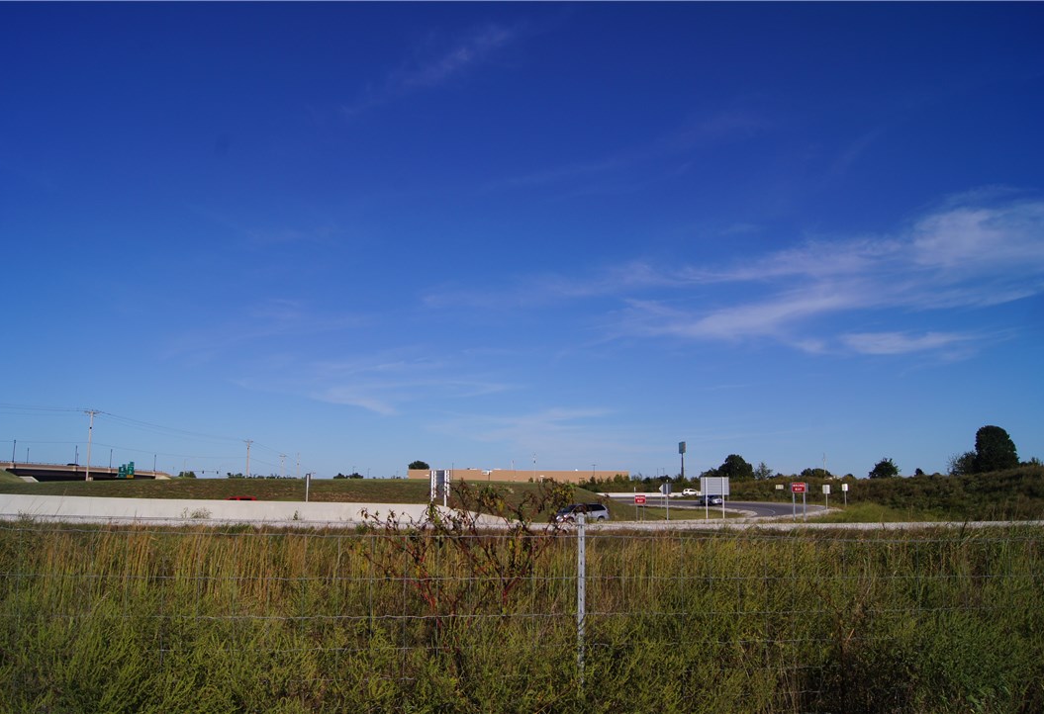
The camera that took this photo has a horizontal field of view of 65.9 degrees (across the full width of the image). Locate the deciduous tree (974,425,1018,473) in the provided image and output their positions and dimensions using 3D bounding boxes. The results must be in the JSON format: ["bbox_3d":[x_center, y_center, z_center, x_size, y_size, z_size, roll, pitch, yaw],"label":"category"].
[{"bbox_3d":[69.412,13.911,118.000,6.300,7.600,6.100,0,-9,0],"label":"deciduous tree"}]

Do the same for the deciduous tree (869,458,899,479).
[{"bbox_3d":[62.026,19.574,138.000,5.000,4.800,4.800,0,-9,0],"label":"deciduous tree"}]

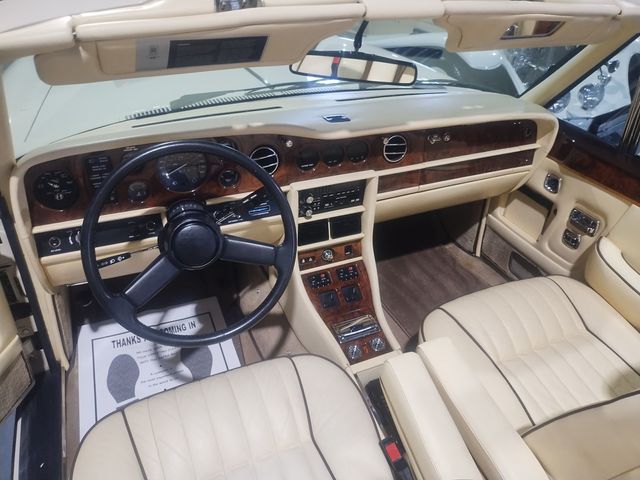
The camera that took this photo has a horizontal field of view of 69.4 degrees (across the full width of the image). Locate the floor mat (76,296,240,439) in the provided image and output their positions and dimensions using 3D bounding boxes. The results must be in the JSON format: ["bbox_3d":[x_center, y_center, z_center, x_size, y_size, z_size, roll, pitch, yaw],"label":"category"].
[{"bbox_3d":[-0.458,0.370,1.340,0.432,0.006,0.520,-12,36,-21],"label":"floor mat"}]

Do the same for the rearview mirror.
[{"bbox_3d":[0.065,-0.346,0.933,0.255,0.063,0.032,4,42,-7],"label":"rearview mirror"}]

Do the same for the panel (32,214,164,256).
[{"bbox_3d":[-0.466,-0.012,0.994,0.246,0.060,0.025,-12,36,-21],"label":"panel"}]

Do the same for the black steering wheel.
[{"bbox_3d":[-0.242,0.009,0.905,0.396,0.396,0.090,-12,12,-21],"label":"black steering wheel"}]

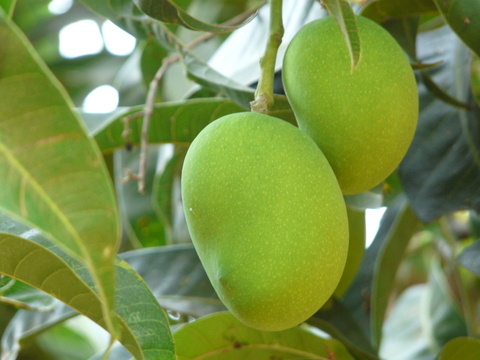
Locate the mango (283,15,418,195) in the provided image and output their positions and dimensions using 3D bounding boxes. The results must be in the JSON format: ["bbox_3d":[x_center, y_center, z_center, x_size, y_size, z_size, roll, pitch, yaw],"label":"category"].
[{"bbox_3d":[0.058,-0.041,2.350,0.068,0.096,0.066,-13,-7,0],"label":"mango"}]

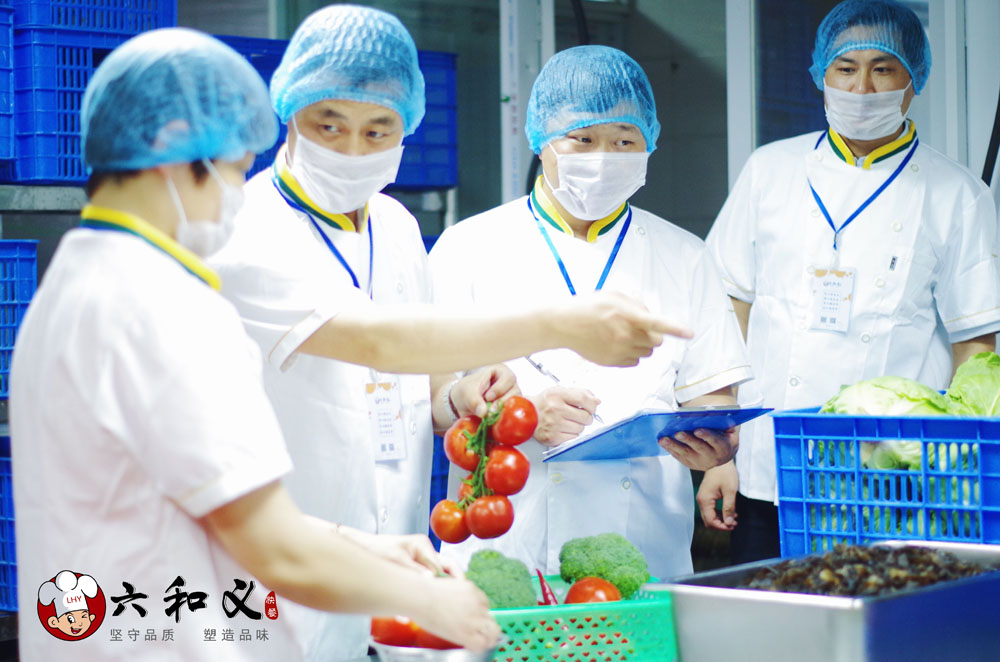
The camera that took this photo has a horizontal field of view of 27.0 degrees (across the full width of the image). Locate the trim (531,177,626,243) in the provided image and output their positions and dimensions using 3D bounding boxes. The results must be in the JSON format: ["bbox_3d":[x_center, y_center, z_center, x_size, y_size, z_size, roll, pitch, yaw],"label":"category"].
[{"bbox_3d":[0.121,-0.192,3.200,0.150,0.115,0.140,-1,1,-6],"label":"trim"}]

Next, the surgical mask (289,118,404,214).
[{"bbox_3d":[-0.214,-0.231,2.920,0.150,0.125,0.110,6,3,-20],"label":"surgical mask"}]

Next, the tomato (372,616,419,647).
[{"bbox_3d":[-0.116,0.342,2.380,0.070,0.062,0.070,-1,1,0],"label":"tomato"}]

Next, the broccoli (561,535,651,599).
[{"bbox_3d":[0.129,0.295,2.560,0.115,0.095,0.112,-1,1,0],"label":"broccoli"}]

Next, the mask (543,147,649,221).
[{"bbox_3d":[0.147,-0.224,3.160,0.150,0.112,0.110,3,2,-14],"label":"mask"}]

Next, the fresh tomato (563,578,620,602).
[{"bbox_3d":[0.110,0.320,2.470,0.067,0.056,0.067,-1,1,0],"label":"fresh tomato"}]

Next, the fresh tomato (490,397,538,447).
[{"bbox_3d":[0.018,0.112,2.580,0.060,0.060,0.060,-1,1,0],"label":"fresh tomato"}]

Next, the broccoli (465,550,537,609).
[{"bbox_3d":[0.001,0.325,2.570,0.115,0.115,0.115,-1,1,0],"label":"broccoli"}]

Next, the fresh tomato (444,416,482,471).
[{"bbox_3d":[-0.040,0.147,2.720,0.067,0.067,0.062,11,-34,-17],"label":"fresh tomato"}]

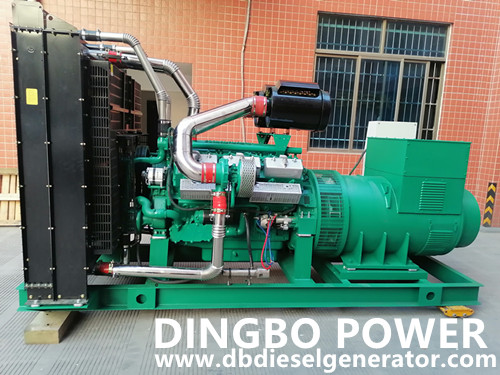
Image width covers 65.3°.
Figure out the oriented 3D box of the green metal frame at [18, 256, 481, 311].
[{"bbox_3d":[0.100,0.897,4.151,4.279,0.197,1.245,2,10,-8],"label":"green metal frame"}]

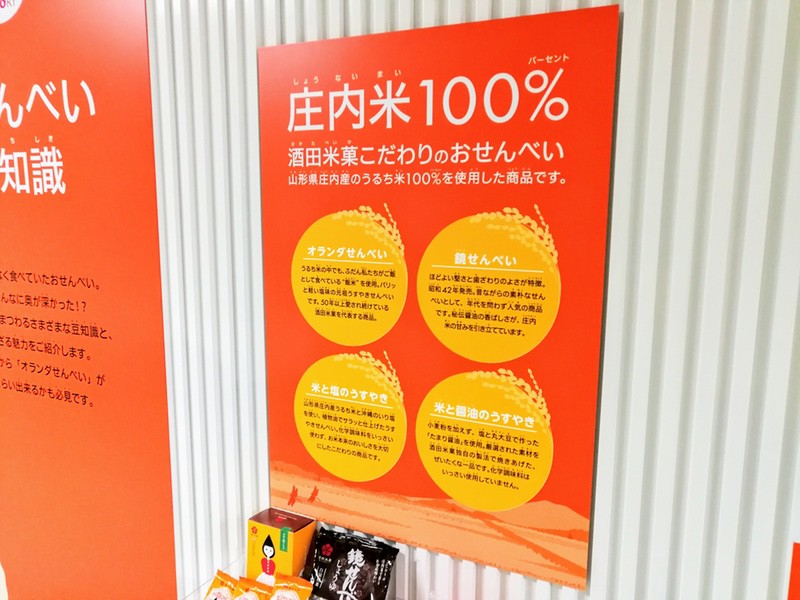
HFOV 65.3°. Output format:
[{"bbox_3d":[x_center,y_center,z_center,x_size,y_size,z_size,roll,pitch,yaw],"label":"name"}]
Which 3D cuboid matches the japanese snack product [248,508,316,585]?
[{"bbox_3d":[-0.267,0.574,1.408,0.126,0.160,0.080,4,5,27],"label":"japanese snack product"}]

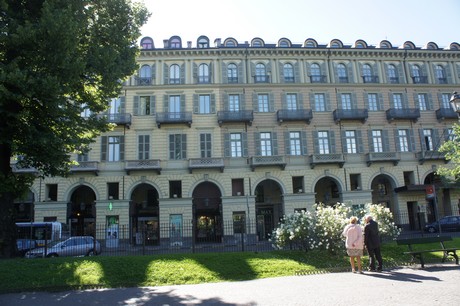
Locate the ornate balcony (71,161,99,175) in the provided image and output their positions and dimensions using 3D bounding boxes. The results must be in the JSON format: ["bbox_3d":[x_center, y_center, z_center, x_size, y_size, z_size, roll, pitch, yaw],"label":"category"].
[{"bbox_3d":[-13.225,1.390,30.717,2.932,1.202,0.950,-2,-12,-5],"label":"ornate balcony"}]

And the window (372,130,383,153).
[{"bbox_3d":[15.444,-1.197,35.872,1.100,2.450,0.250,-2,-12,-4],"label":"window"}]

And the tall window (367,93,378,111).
[{"bbox_3d":[16.764,-6.058,40.550,1.400,2.250,0.250,-2,-13,-5],"label":"tall window"}]

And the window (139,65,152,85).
[{"bbox_3d":[-9.493,-8.819,38.725,1.500,2.500,0.250,-2,-13,-5],"label":"window"}]

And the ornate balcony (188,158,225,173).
[{"bbox_3d":[-2.244,1.303,33.636,3.454,1.342,1.050,-2,-11,-5],"label":"ornate balcony"}]

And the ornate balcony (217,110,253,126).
[{"bbox_3d":[0.589,-3.625,35.602,3.600,1.400,1.000,-2,-12,-4],"label":"ornate balcony"}]

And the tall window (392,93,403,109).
[{"bbox_3d":[19.893,-6.152,40.938,1.220,2.250,0.250,-2,-13,-5],"label":"tall window"}]

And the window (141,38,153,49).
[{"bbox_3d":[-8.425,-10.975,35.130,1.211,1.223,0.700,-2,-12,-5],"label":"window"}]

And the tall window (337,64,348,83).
[{"bbox_3d":[12.482,-8.829,38.161,1.200,2.400,0.220,-2,-12,-4],"label":"tall window"}]

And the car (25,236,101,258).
[{"bbox_3d":[-10.678,6.178,22.329,1.720,1.470,4.150,-12,-15,38],"label":"car"}]

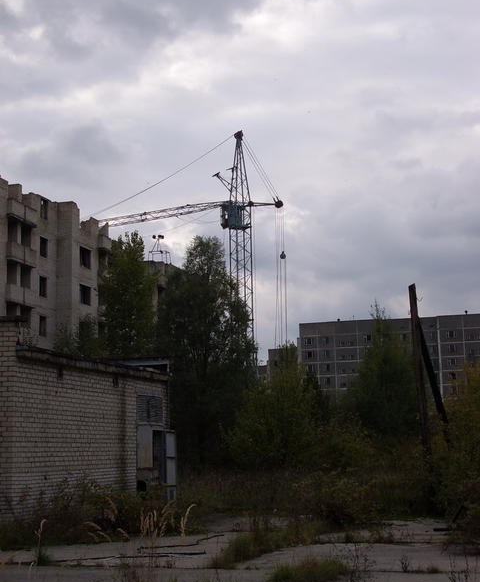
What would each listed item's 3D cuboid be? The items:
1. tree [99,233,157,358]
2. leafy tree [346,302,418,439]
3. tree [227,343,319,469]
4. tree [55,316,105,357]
[{"bbox_3d":[-6.013,3.387,43.184,3.130,13.550,3.030,-1,-11,0],"label":"tree"},{"bbox_3d":[9.821,6.531,55.767,4.950,11.810,4.800,-1,-11,0],"label":"leafy tree"},{"bbox_3d":[1.511,5.707,37.604,4.260,6.600,4.130,-1,-11,0],"label":"tree"},{"bbox_3d":[-8.510,5.691,42.735,2.670,8.930,2.590,-1,-11,0],"label":"tree"}]

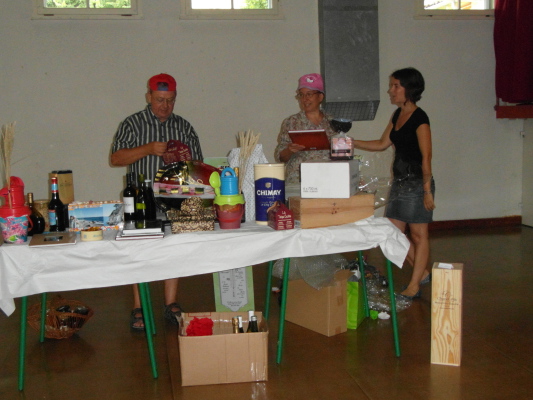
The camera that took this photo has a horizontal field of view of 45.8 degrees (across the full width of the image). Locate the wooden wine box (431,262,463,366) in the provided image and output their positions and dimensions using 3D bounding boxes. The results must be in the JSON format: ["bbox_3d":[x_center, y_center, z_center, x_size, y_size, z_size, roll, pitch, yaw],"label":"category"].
[{"bbox_3d":[1.000,0.628,3.481,0.155,0.525,0.160,1,8,19],"label":"wooden wine box"}]

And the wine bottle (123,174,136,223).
[{"bbox_3d":[-0.788,0.004,3.641,0.075,0.306,0.075,-3,8,-10],"label":"wine bottle"}]

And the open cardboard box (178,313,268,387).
[{"bbox_3d":[-0.233,0.798,3.452,0.452,0.270,0.370,-2,8,-5],"label":"open cardboard box"}]

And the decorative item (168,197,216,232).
[{"bbox_3d":[-0.429,0.066,3.566,0.265,0.195,0.220,-3,7,-11],"label":"decorative item"}]

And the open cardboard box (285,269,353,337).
[{"bbox_3d":[0.313,0.644,4.130,0.185,0.360,0.455,-8,10,-38],"label":"open cardboard box"}]

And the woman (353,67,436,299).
[{"bbox_3d":[0.958,-0.114,4.696,0.660,1.690,0.480,-6,9,-34],"label":"woman"}]

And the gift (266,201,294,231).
[{"bbox_3d":[0.086,0.079,3.514,0.103,0.152,0.160,-3,8,-10],"label":"gift"}]

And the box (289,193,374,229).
[{"bbox_3d":[0.373,0.053,3.641,0.455,0.165,0.210,-4,8,-19],"label":"box"}]

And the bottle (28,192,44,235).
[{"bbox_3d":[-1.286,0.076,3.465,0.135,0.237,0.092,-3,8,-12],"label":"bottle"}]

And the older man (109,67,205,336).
[{"bbox_3d":[-0.713,0.012,4.101,0.580,1.670,0.430,-3,8,-10],"label":"older man"}]

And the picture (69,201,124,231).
[{"bbox_3d":[-0.950,0.089,3.539,0.297,0.150,0.095,-2,9,-8],"label":"picture"}]

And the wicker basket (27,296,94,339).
[{"bbox_3d":[-1.342,0.765,4.166,0.400,0.190,0.360,-2,7,-3],"label":"wicker basket"}]

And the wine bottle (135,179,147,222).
[{"bbox_3d":[-0.734,0.001,3.676,0.076,0.300,0.076,-3,8,-10],"label":"wine bottle"}]

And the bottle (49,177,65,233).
[{"bbox_3d":[-1.195,0.026,3.595,0.085,0.305,0.085,-1,7,0],"label":"bottle"}]

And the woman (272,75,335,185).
[{"bbox_3d":[0.297,-0.060,4.495,0.460,1.652,0.420,-2,8,-6],"label":"woman"}]

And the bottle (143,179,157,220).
[{"bbox_3d":[-0.689,0.015,3.744,0.070,0.265,0.070,-1,7,0],"label":"bottle"}]

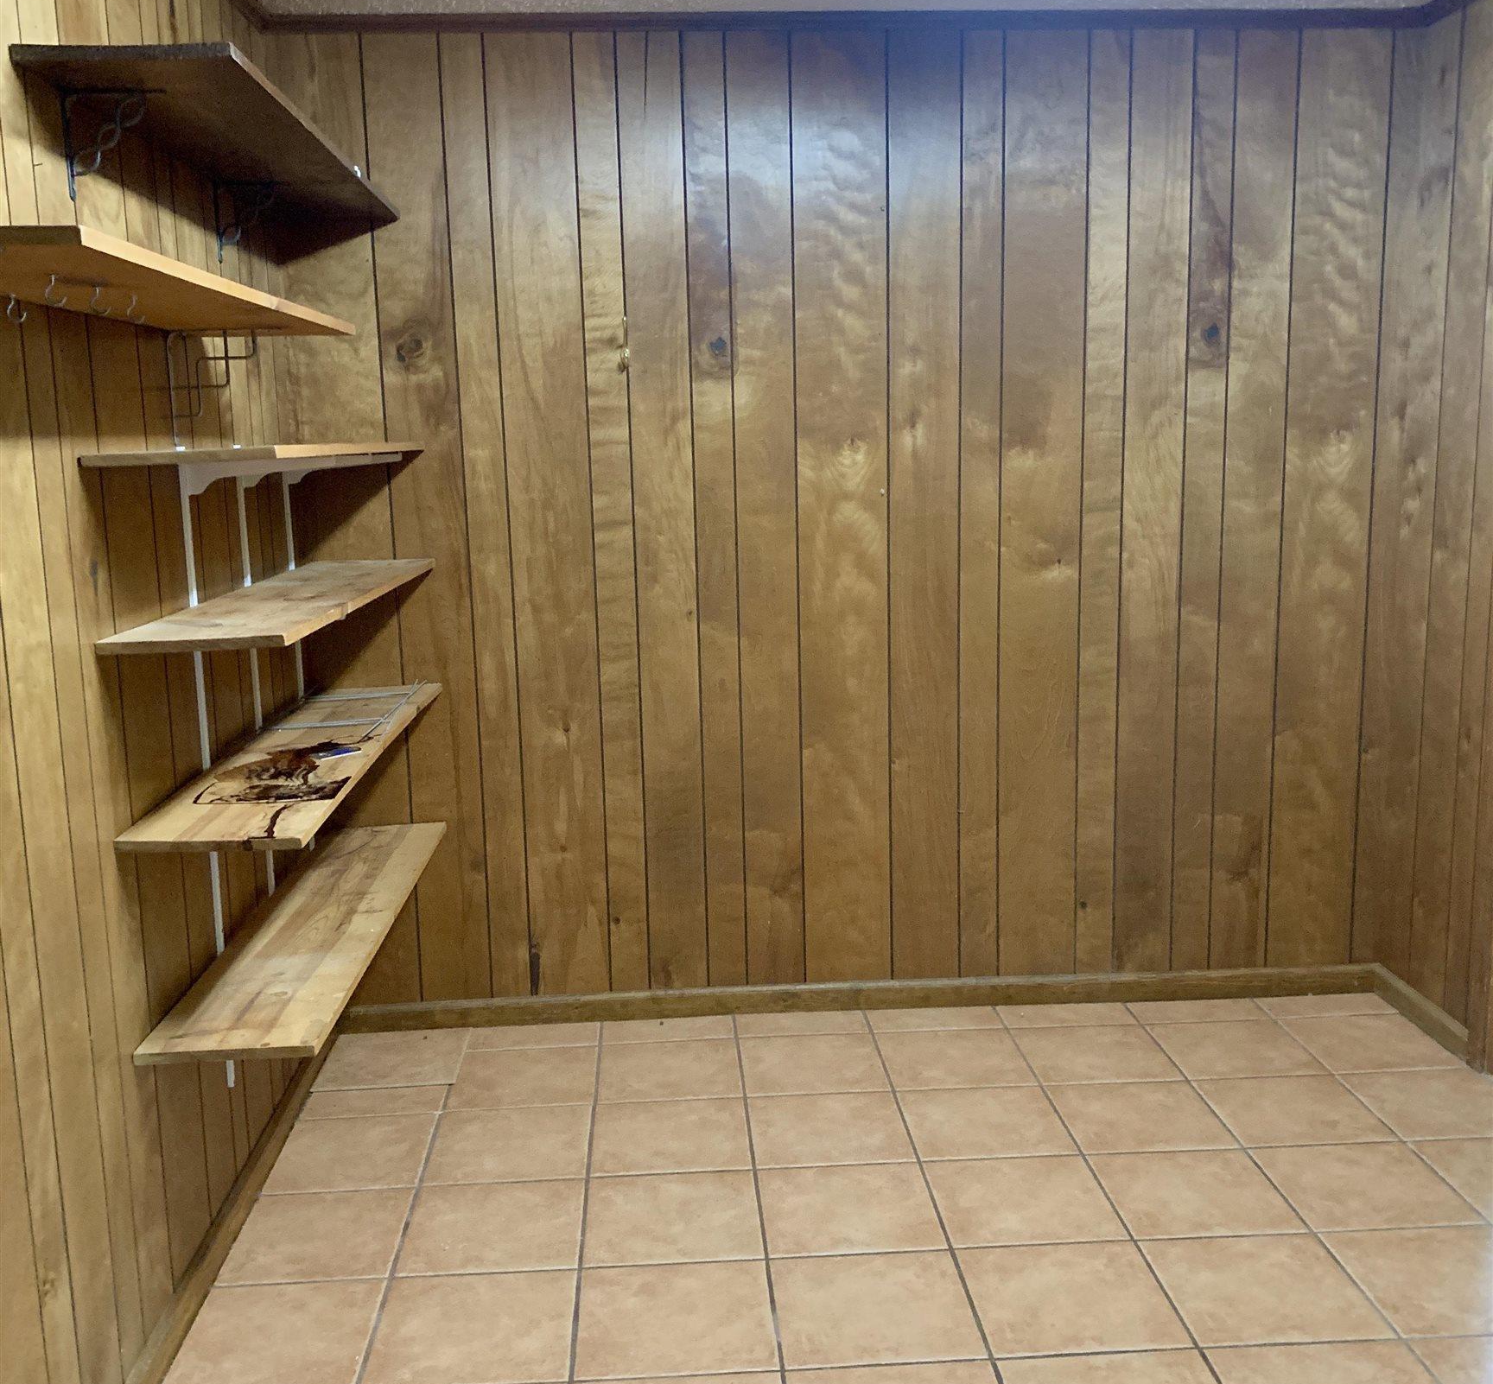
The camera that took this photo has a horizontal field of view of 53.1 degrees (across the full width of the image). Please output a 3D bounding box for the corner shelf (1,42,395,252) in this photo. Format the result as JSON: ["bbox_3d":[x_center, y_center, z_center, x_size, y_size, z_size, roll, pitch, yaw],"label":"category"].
[{"bbox_3d":[-0.908,-0.918,2.796,0.292,0.172,1.507,-2,9,-4],"label":"corner shelf"}]

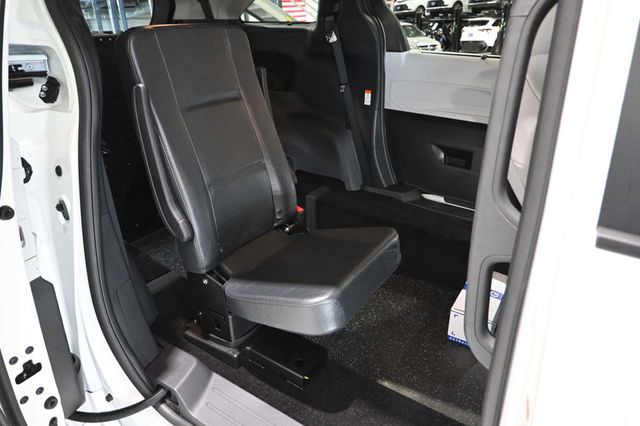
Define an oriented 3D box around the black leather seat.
[{"bbox_3d":[-0.129,-0.188,1.378,0.805,0.745,0.565,16,29,29],"label":"black leather seat"}]

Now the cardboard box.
[{"bbox_3d":[0.695,0.400,1.737,0.235,0.150,0.360,16,29,29],"label":"cardboard box"}]

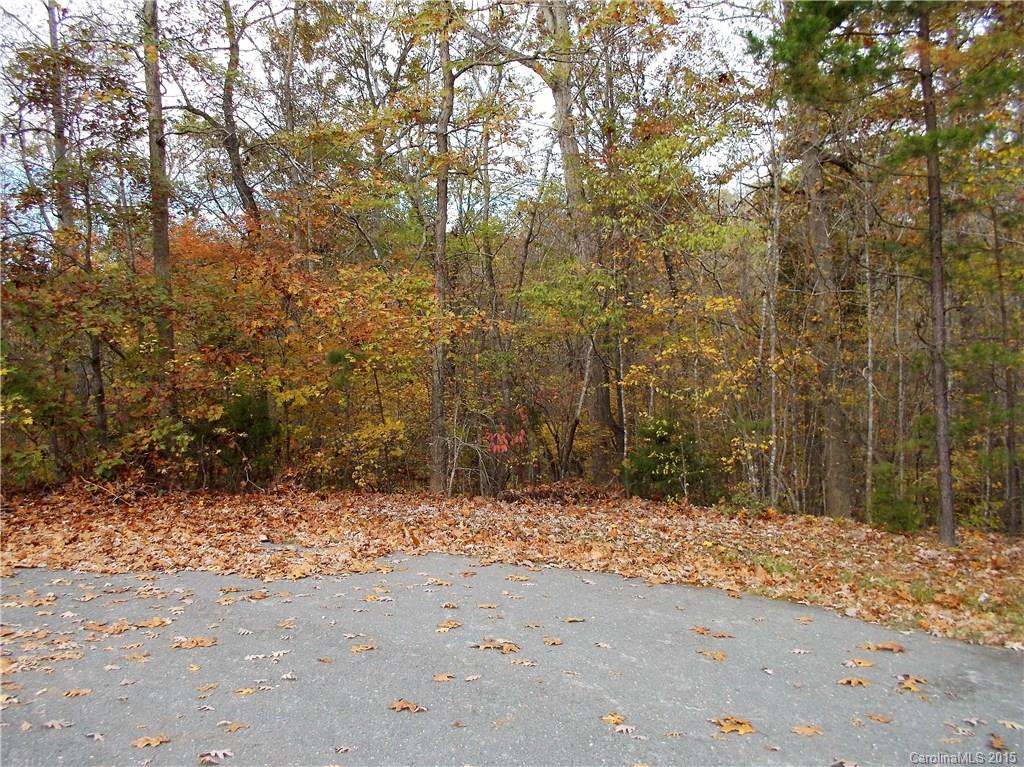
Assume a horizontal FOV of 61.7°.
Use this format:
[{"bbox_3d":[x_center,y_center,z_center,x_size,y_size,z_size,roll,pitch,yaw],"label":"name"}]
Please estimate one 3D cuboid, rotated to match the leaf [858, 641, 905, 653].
[{"bbox_3d":[2.137,1.521,4.960,0.270,0.035,0.140,-1,0,0],"label":"leaf"}]

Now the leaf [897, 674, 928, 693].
[{"bbox_3d":[2.034,1.524,4.354,0.165,0.030,0.170,-1,0,0],"label":"leaf"}]

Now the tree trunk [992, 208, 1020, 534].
[{"bbox_3d":[6.107,-0.148,10.600,0.148,4.035,0.148,-3,0,0],"label":"tree trunk"}]

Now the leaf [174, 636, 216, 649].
[{"bbox_3d":[-1.829,1.485,4.940,0.250,0.030,0.150,0,0,-12],"label":"leaf"}]

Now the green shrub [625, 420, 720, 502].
[{"bbox_3d":[2.176,1.051,11.700,1.337,1.146,1.200,-1,0,0],"label":"green shrub"}]

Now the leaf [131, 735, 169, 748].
[{"bbox_3d":[-1.572,1.561,3.738,0.180,0.025,0.100,-1,0,-28],"label":"leaf"}]

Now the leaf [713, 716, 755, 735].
[{"bbox_3d":[0.993,1.533,3.843,0.190,0.030,0.150,-1,0,0],"label":"leaf"}]

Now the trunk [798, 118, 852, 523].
[{"bbox_3d":[4.373,-0.910,12.000,0.350,5.608,0.350,-3,0,0],"label":"trunk"}]

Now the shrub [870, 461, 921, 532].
[{"bbox_3d":[4.249,1.252,9.500,0.554,0.798,0.550,-1,0,0],"label":"shrub"}]

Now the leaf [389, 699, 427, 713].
[{"bbox_3d":[-0.497,1.546,4.117,0.170,0.035,0.120,-1,0,0],"label":"leaf"}]

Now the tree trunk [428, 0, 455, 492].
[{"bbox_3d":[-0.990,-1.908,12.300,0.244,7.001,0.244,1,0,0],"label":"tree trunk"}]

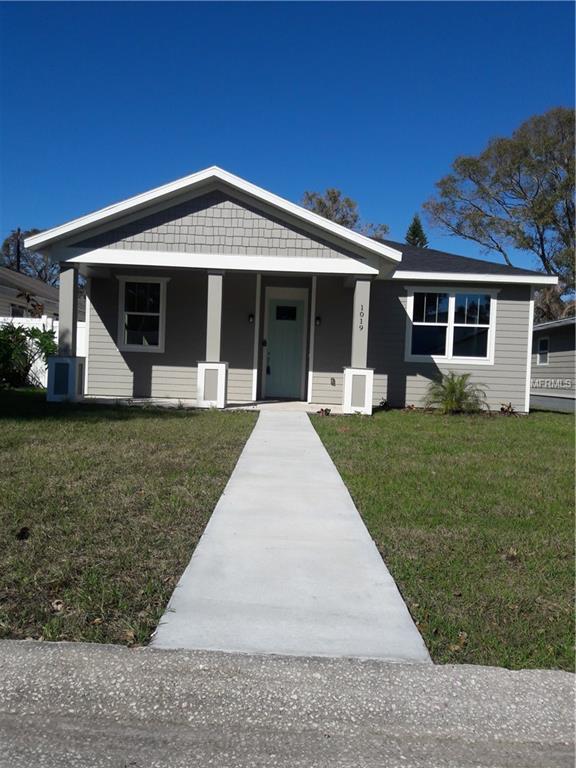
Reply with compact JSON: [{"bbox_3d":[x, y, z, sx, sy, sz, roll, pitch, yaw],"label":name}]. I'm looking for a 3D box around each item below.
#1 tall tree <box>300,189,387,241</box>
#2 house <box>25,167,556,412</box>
[{"bbox_3d":[2.538,-4.803,30.863,5.600,9.700,5.600,2,2,0],"label":"tall tree"},{"bbox_3d":[0.428,-2.163,17.241,10.900,5.100,11.000,2,2,0],"label":"house"}]

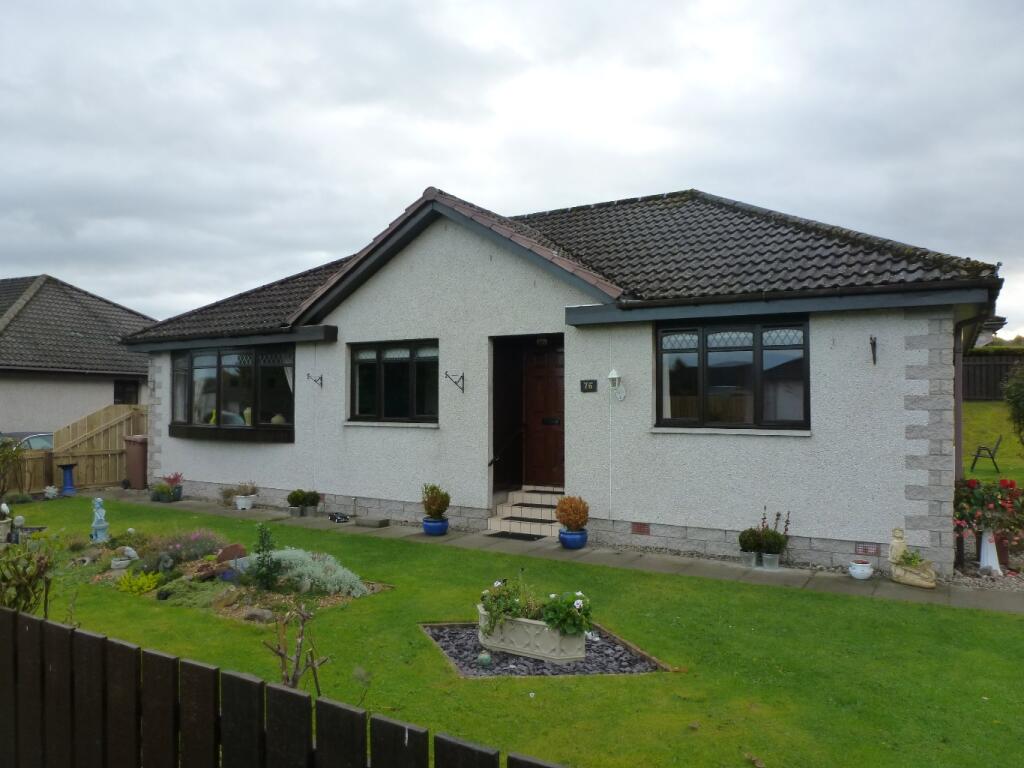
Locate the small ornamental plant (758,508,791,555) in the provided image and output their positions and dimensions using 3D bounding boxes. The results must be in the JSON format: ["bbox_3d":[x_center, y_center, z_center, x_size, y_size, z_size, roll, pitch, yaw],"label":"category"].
[{"bbox_3d":[2.781,1.567,7.547,0.320,0.487,0.300,-1,-1,30],"label":"small ornamental plant"}]

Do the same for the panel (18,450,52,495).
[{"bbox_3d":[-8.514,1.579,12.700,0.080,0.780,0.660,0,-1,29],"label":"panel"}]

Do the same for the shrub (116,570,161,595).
[{"bbox_3d":[-3.398,1.788,6.460,0.390,0.190,0.330,0,-1,-28],"label":"shrub"}]

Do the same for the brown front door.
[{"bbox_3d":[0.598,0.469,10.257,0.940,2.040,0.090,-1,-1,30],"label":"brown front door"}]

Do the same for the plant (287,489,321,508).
[{"bbox_3d":[-3.216,1.737,10.948,0.500,0.281,0.340,0,-1,29],"label":"plant"}]

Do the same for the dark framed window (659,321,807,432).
[{"bbox_3d":[2.534,-0.091,8.247,1.750,1.230,0.100,-1,-1,30],"label":"dark framed window"}]

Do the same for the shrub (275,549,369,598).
[{"bbox_3d":[-1.848,1.804,6.850,0.920,0.370,0.780,0,-1,29],"label":"shrub"}]

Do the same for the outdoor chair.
[{"bbox_3d":[11.495,1.684,17.200,0.650,0.910,0.580,-1,-1,33],"label":"outdoor chair"}]

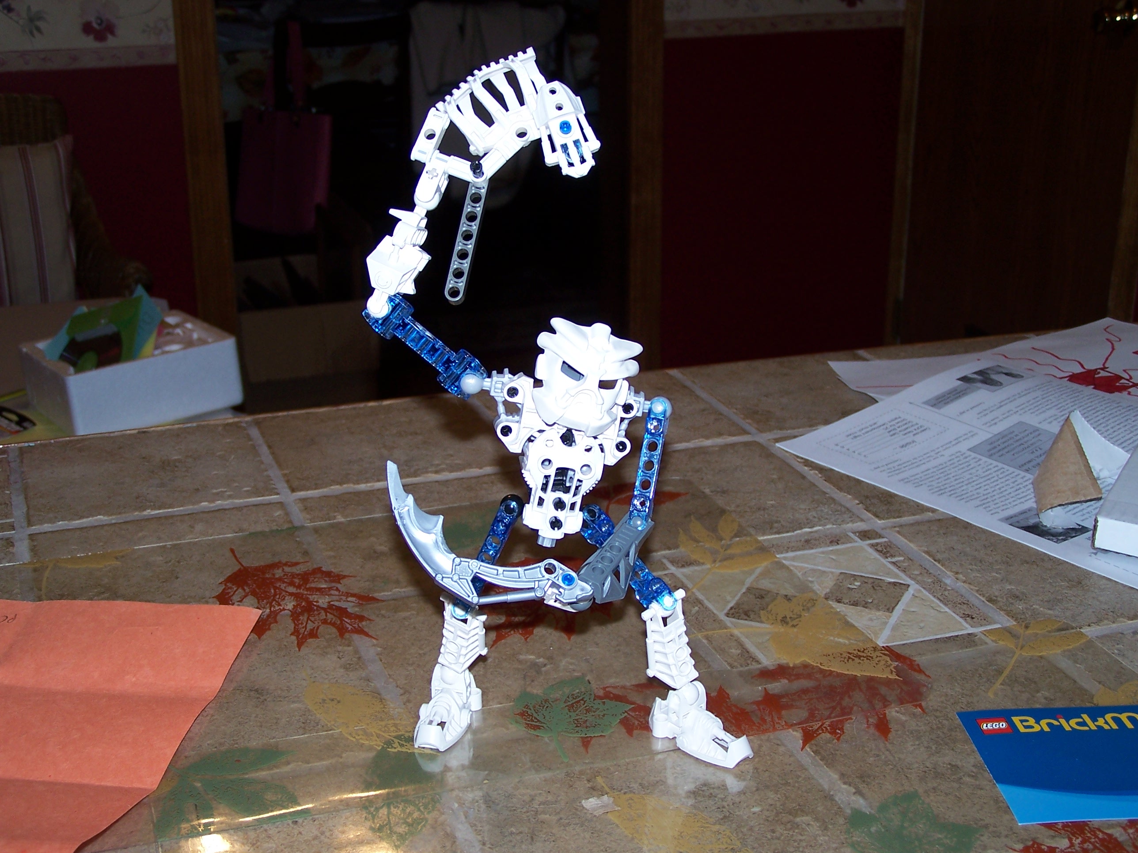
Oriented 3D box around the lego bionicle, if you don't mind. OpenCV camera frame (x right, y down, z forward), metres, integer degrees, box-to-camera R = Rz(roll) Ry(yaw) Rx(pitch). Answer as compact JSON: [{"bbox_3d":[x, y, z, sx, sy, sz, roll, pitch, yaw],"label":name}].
[{"bbox_3d":[-0.006,-0.006,0.675,0.151,0.270,0.138,-3,20,-8],"label":"lego bionicle"}]

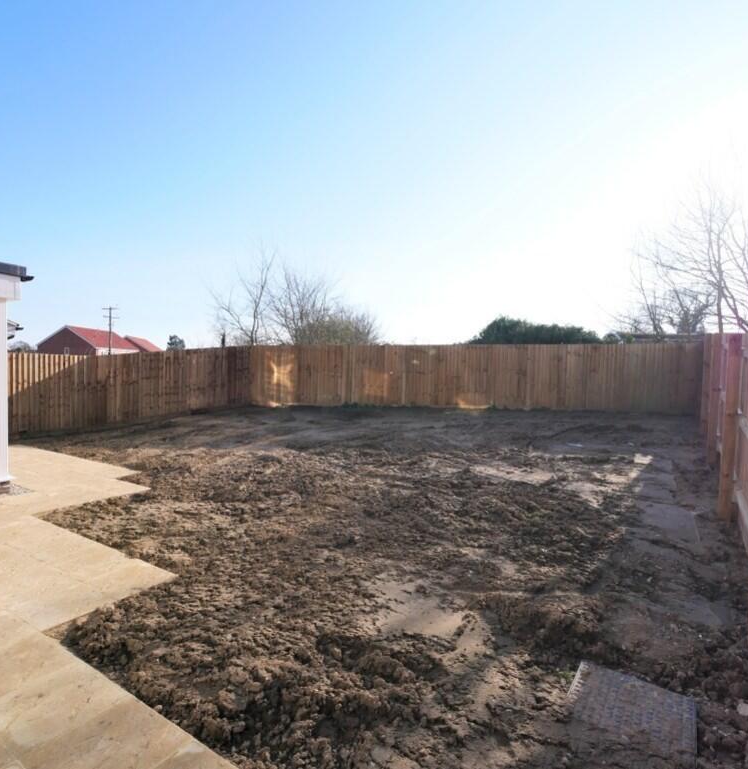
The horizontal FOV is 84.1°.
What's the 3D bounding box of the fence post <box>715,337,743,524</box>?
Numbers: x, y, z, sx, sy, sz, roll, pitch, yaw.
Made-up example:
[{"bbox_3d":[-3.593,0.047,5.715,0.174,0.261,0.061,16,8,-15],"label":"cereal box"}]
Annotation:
[{"bbox_3d":[3.545,0.424,4.131,0.100,1.830,0.100,3,2,36],"label":"fence post"}]

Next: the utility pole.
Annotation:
[{"bbox_3d":[-31.932,-5.156,50.126,1.750,8.400,0.300,1,2,-18],"label":"utility pole"}]

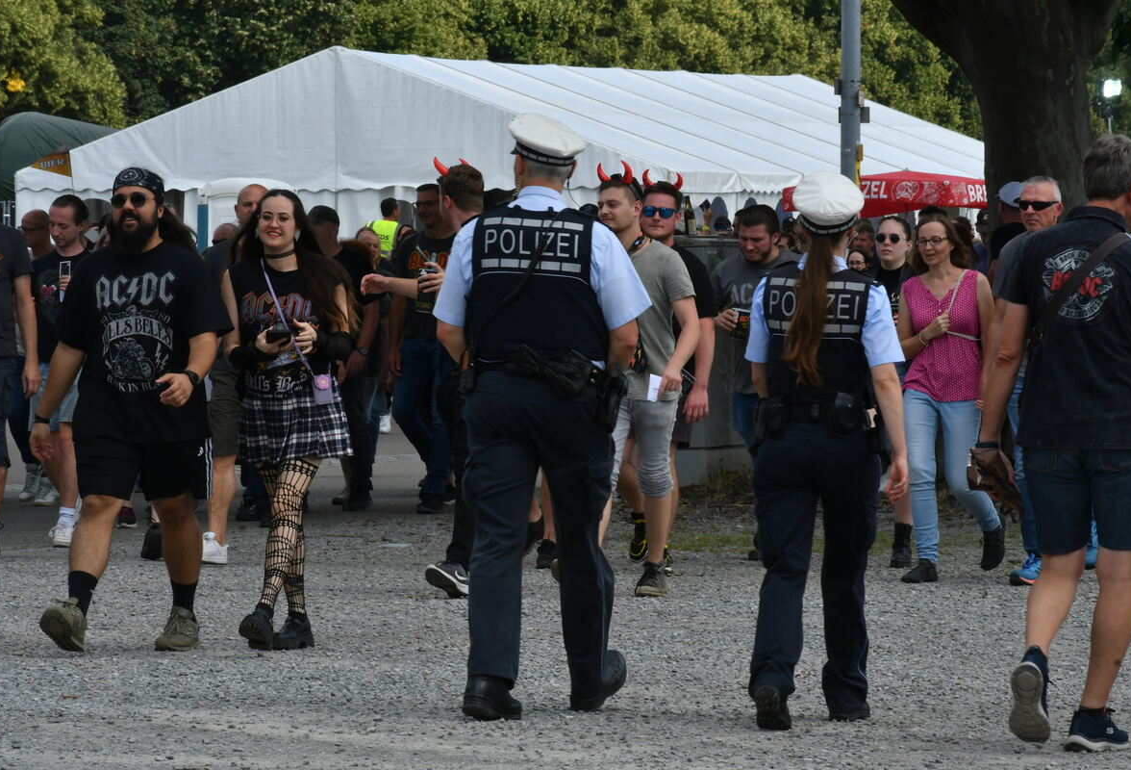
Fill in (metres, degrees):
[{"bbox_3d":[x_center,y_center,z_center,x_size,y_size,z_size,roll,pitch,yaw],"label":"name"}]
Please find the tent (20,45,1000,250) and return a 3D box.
[{"bbox_3d":[0.372,-2.907,116.475,10.000,4.200,21.600,0,1,20],"label":"tent"}]

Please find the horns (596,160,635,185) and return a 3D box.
[{"bbox_3d":[0.216,-0.927,32.500,0.175,0.115,0.065,1,1,38],"label":"horns"}]

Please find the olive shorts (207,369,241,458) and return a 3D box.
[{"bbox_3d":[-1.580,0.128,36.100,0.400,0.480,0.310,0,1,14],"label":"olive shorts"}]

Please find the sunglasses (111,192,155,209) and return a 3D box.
[{"bbox_3d":[-1.586,-0.677,27.400,0.147,0.050,0.140,0,1,22],"label":"sunglasses"}]

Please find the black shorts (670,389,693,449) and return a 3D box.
[{"bbox_3d":[0.425,0.110,34.800,0.390,0.410,0.310,0,1,12],"label":"black shorts"}]

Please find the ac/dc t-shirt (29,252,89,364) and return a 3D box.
[{"bbox_3d":[-2.523,-0.409,38.300,0.470,0.620,0.290,0,1,23],"label":"ac/dc t-shirt"}]

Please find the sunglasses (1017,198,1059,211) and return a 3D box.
[{"bbox_3d":[2.128,-0.814,33.550,0.150,0.050,0.150,0,1,20],"label":"sunglasses"}]

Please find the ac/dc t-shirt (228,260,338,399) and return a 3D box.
[{"bbox_3d":[-1.044,-0.211,27.400,0.420,0.540,0.280,0,1,6],"label":"ac/dc t-shirt"}]

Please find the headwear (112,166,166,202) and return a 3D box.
[{"bbox_3d":[-1.574,-0.740,27.450,0.175,0.135,0.205,0,1,21],"label":"headwear"}]

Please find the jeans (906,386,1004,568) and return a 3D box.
[{"bbox_3d":[1.750,0.386,33.700,0.370,0.860,0.520,0,1,16],"label":"jeans"}]

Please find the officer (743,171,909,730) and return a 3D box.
[{"bbox_3d":[0.798,0.199,22.800,0.520,1.720,0.480,0,1,2],"label":"officer"}]

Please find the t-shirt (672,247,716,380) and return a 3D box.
[{"bbox_3d":[0.456,-0.327,34.400,0.500,0.670,0.300,0,1,17],"label":"t-shirt"}]

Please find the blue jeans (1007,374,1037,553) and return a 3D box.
[{"bbox_3d":[2.188,0.328,33.600,0.400,0.920,0.520,0,1,19],"label":"blue jeans"}]

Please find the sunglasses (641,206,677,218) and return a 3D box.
[{"bbox_3d":[0.450,-0.803,34.600,0.150,0.050,0.145,0,1,19],"label":"sunglasses"}]

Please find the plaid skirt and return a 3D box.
[{"bbox_3d":[-0.999,0.137,27.450,0.410,0.340,0.330,0,1,5],"label":"plaid skirt"}]

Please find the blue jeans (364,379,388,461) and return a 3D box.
[{"bbox_3d":[-1.252,0.122,46.000,0.420,0.860,0.380,0,1,0],"label":"blue jeans"}]

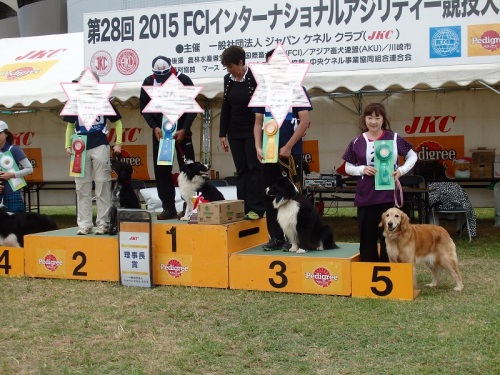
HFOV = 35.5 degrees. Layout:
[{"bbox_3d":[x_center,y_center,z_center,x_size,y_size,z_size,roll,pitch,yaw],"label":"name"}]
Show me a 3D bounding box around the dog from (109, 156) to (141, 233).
[{"bbox_3d":[-1.209,0.076,7.773,0.480,0.750,0.290,-3,3,-38],"label":"dog"}]

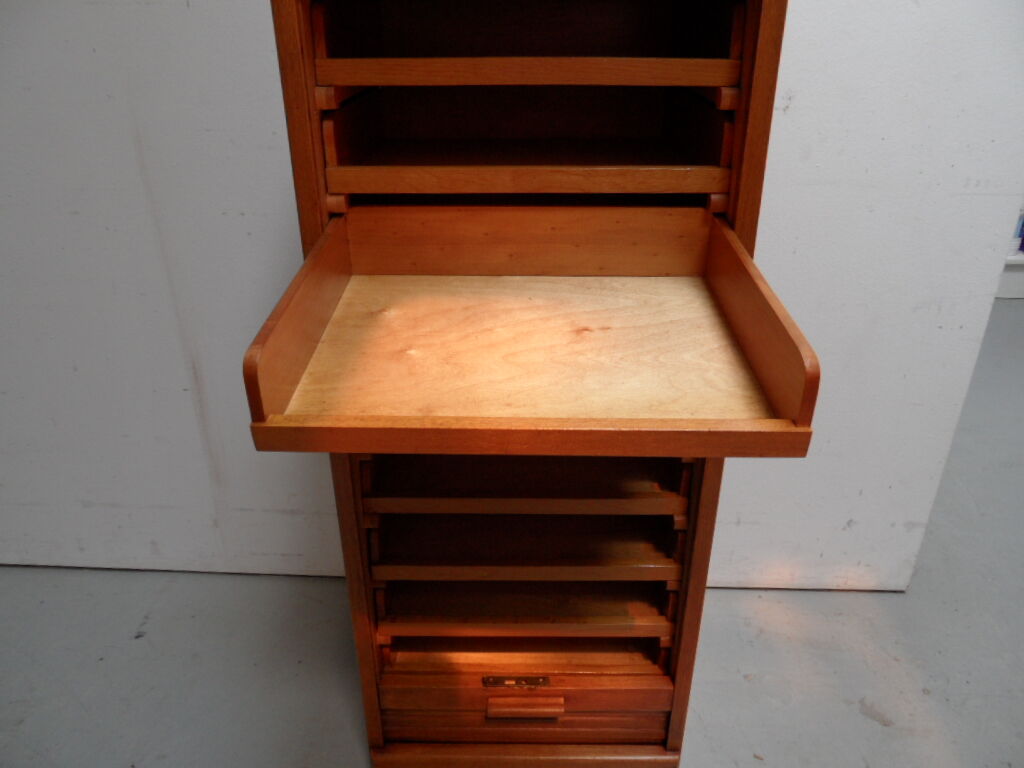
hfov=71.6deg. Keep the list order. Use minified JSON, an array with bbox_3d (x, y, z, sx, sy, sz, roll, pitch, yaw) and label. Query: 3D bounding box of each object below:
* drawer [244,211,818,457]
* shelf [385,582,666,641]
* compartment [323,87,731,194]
[{"bbox_3d":[0.016,-0.064,0.634,0.400,0.079,0.320,0,34,1],"label":"drawer"},{"bbox_3d":[0.019,0.237,1.089,0.400,0.091,0.312,0,25,0],"label":"shelf"},{"bbox_3d":[0.017,-0.301,0.837,0.400,0.093,0.312,0,25,0],"label":"compartment"}]

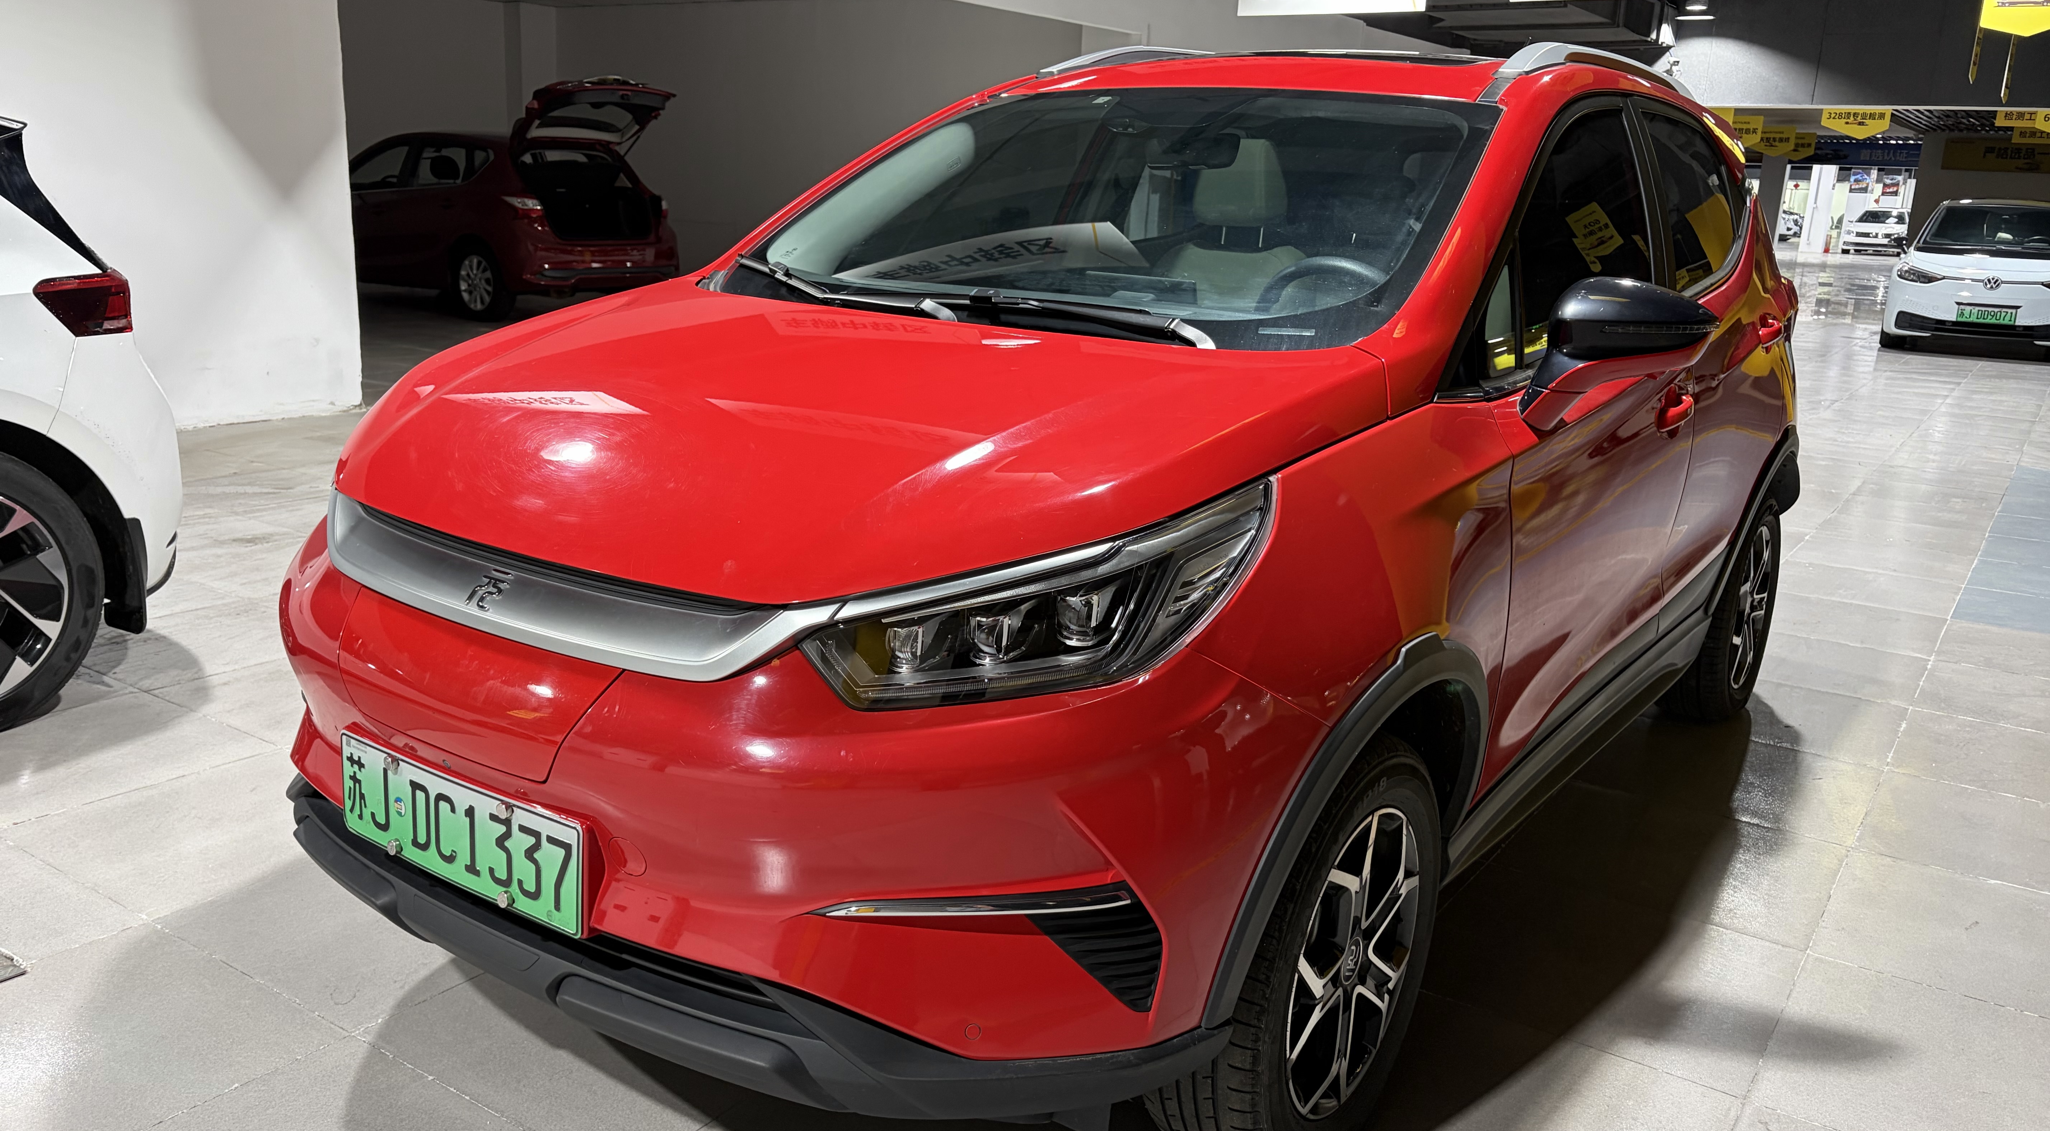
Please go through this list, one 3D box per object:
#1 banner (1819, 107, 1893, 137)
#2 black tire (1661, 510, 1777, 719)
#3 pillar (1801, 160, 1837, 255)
[{"bbox_3d":[15.145,-8.097,28.000,1.100,0.750,0.030,11,16,33],"label":"banner"},{"bbox_3d":[1.849,0.090,4.116,0.210,0.650,0.650,11,16,34],"label":"black tire"},{"bbox_3d":[24.562,-11.150,47.401,0.620,3.000,0.620,11,16,33],"label":"pillar"}]

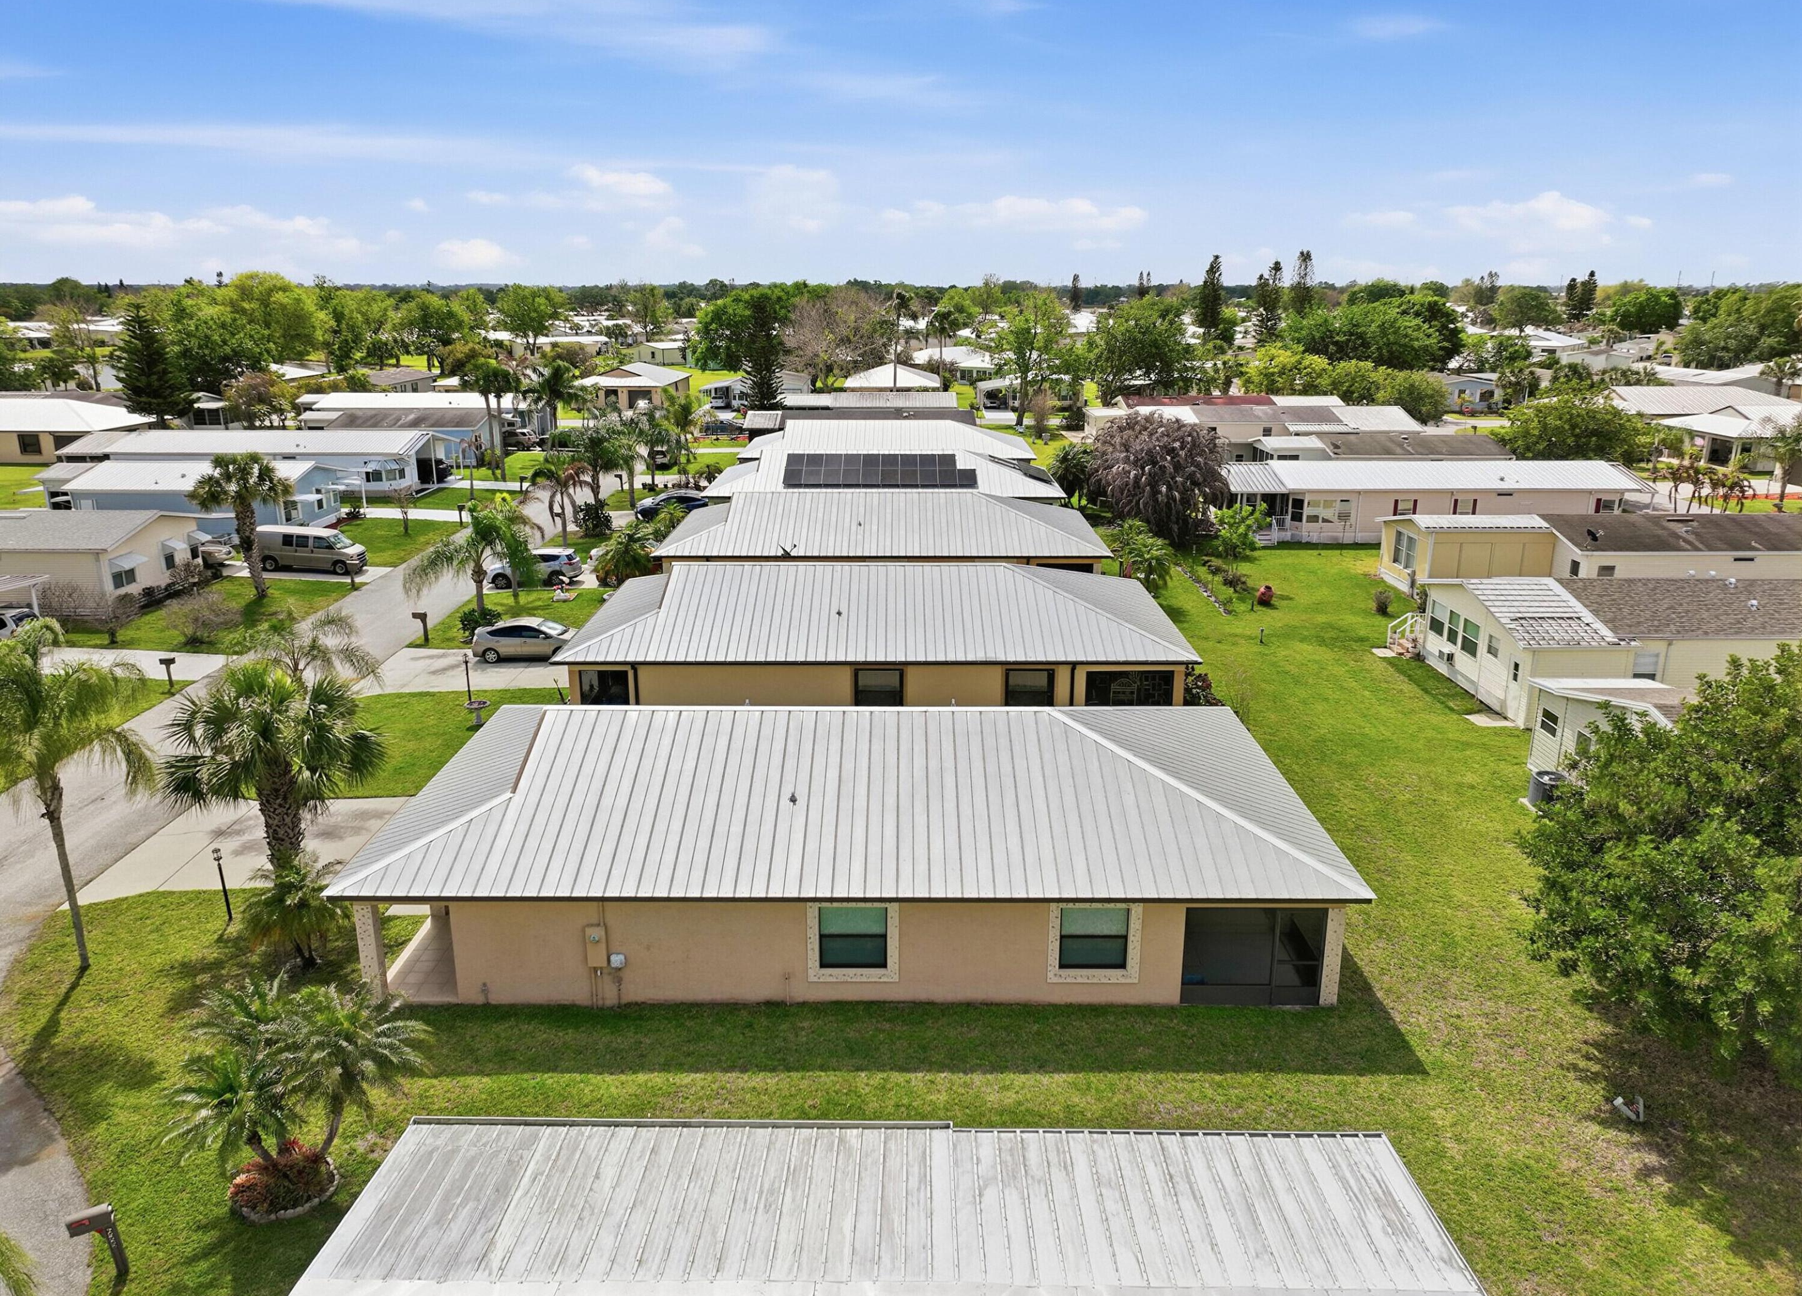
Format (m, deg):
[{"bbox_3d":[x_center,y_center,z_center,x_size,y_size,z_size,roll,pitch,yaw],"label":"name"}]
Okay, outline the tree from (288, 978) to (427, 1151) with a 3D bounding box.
[{"bbox_3d":[-8.580,6.704,19.752,2.250,2.950,2.200,0,16,0],"label":"tree"}]

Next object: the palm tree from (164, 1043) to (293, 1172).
[{"bbox_3d":[-10.673,7.516,20.026,2.050,2.284,2.050,0,16,0],"label":"palm tree"}]

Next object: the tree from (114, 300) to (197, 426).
[{"bbox_3d":[-61.629,-22.078,102.906,5.926,12.673,5.926,0,16,0],"label":"tree"}]

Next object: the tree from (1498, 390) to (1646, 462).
[{"bbox_3d":[51.231,-16.478,95.151,10.121,6.194,9.615,0,16,0],"label":"tree"}]

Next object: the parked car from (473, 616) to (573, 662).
[{"bbox_3d":[-13.921,-0.315,47.442,4.450,1.490,1.725,1,16,5],"label":"parked car"}]

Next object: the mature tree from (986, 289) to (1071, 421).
[{"bbox_3d":[13.046,-29.342,126.830,8.232,13.415,7.821,0,16,0],"label":"mature tree"}]

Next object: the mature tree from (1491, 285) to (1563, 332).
[{"bbox_3d":[130.634,-68.493,261.245,13.365,14.393,12.697,0,16,0],"label":"mature tree"}]

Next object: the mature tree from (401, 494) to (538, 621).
[{"bbox_3d":[-17.452,-3.374,50.847,5.403,5.487,4.862,0,16,0],"label":"mature tree"}]

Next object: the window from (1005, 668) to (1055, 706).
[{"bbox_3d":[4.106,1.410,39.594,1.580,1.551,0.120,0,16,0],"label":"window"}]

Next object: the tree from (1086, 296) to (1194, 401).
[{"bbox_3d":[28.824,-35.807,150.496,12.834,12.724,12.834,0,16,0],"label":"tree"}]

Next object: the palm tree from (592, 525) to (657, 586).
[{"bbox_3d":[-12.280,-3.787,55.442,2.900,3.200,2.800,0,16,0],"label":"palm tree"}]

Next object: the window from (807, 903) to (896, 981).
[{"bbox_3d":[-0.946,5.852,24.859,1.818,1.851,0.120,0,16,0],"label":"window"}]

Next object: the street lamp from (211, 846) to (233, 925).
[{"bbox_3d":[-14.926,5.236,27.539,0.250,1.818,0.250,0,16,0],"label":"street lamp"}]

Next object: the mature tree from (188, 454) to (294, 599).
[{"bbox_3d":[-29.483,-5.517,56.370,4.377,6.555,4.246,0,16,0],"label":"mature tree"}]

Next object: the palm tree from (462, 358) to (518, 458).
[{"bbox_3d":[-28.605,-15.867,87.548,4.100,8.500,3.900,0,16,0],"label":"palm tree"}]

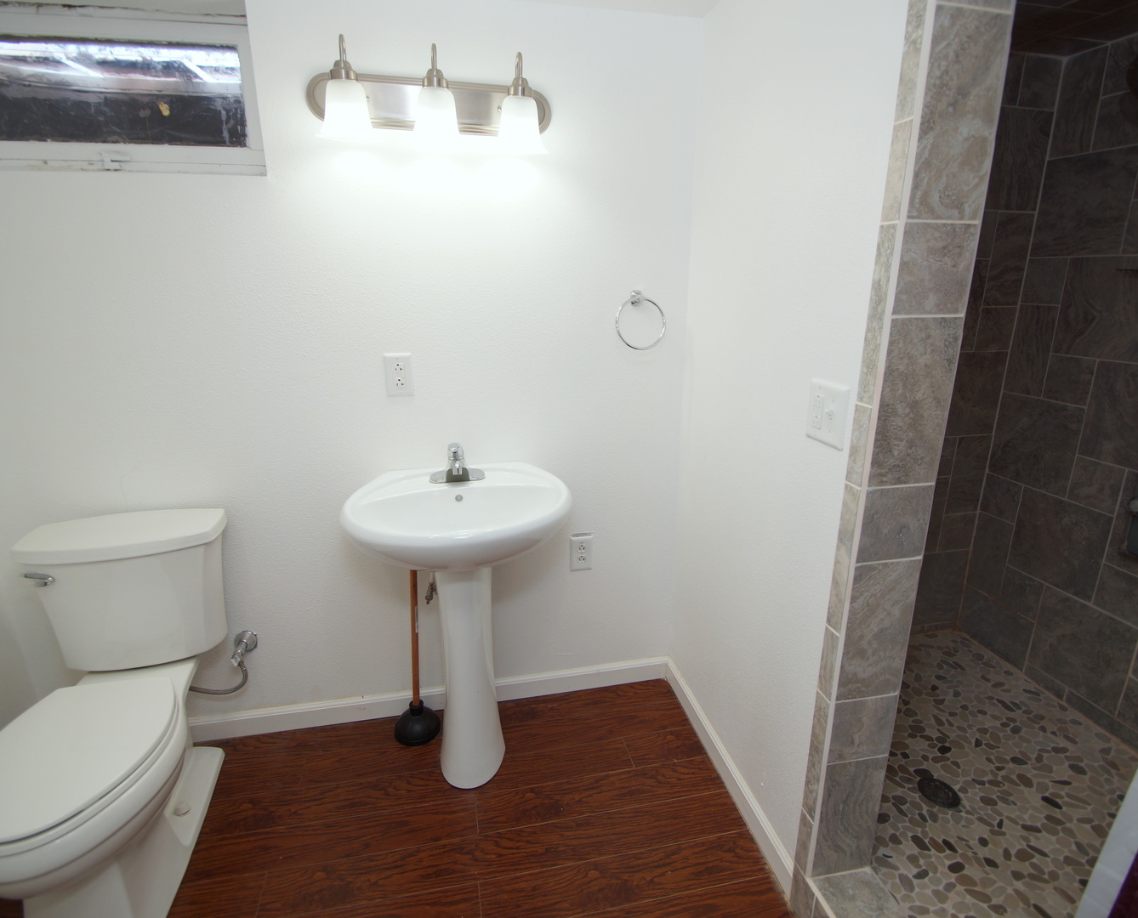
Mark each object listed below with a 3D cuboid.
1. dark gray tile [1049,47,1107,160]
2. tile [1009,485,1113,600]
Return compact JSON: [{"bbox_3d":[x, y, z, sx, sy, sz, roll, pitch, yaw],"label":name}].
[{"bbox_3d":[1.594,-1.095,1.790,0.012,0.300,0.148,-2,15,-8],"label":"dark gray tile"},{"bbox_3d":[1.628,0.278,1.916,0.012,0.300,0.300,-2,15,-8],"label":"tile"}]

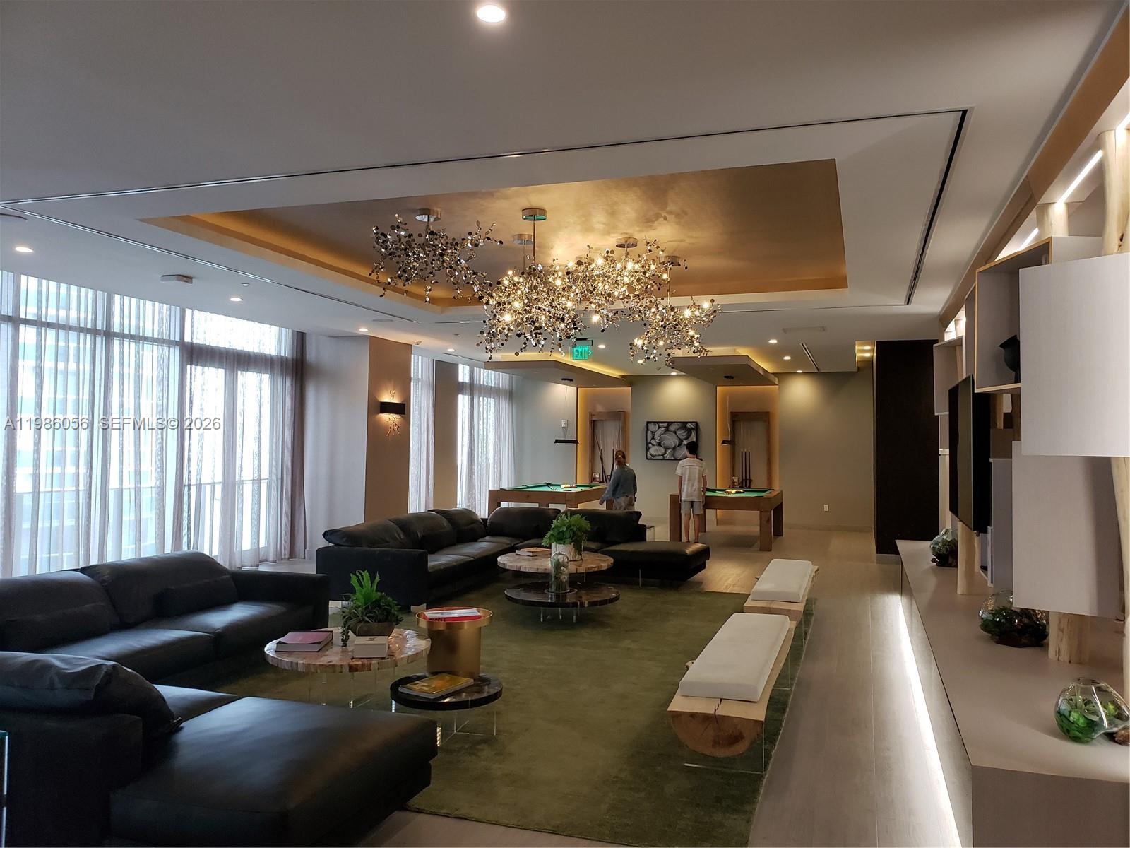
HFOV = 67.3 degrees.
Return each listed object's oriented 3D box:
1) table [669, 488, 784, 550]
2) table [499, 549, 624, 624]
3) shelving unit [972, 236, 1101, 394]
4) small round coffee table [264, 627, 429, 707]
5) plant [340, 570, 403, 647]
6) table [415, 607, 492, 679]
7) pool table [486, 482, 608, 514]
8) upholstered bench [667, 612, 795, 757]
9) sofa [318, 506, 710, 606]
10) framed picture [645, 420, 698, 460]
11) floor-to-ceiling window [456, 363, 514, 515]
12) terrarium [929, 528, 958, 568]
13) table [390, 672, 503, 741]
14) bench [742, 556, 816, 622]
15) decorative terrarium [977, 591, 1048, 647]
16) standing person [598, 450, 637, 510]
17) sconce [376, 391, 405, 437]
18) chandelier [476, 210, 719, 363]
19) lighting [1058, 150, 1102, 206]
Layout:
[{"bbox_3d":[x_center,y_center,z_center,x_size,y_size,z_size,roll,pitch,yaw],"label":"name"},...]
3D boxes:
[{"bbox_3d":[2.790,1.571,14.360,1.559,0.820,2.531,0,-1,18],"label":"table"},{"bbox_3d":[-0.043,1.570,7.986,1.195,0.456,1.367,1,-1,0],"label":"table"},{"bbox_3d":[2.572,-0.551,4.600,0.314,0.725,0.815,1,-1,2],"label":"shelving unit"},{"bbox_3d":[-1.305,1.501,5.029,0.960,0.390,0.960,1,-1,0],"label":"small round coffee table"},{"bbox_3d":[-1.163,1.099,5.096,0.380,0.430,0.370,0,-1,19],"label":"plant"},{"bbox_3d":[-0.719,1.486,5.515,0.491,0.496,0.491,1,-1,0],"label":"table"},{"bbox_3d":[-0.167,1.540,15.304,1.530,0.800,2.300,0,-1,19],"label":"pool table"},{"bbox_3d":[1.033,1.510,4.972,0.500,0.430,2.300,0,-1,19],"label":"upholstered bench"},{"bbox_3d":[-0.316,1.403,9.264,3.260,0.800,3.400,0,-1,19],"label":"sofa"},{"bbox_3d":[2.193,0.345,17.334,1.073,0.787,0.051,0,-1,19],"label":"framed picture"},{"bbox_3d":[-1.508,0.437,16.843,0.160,3.040,2.900,0,-1,19],"label":"floor-to-ceiling window"},{"bbox_3d":[3.543,1.141,7.843,0.310,0.320,0.310,0,-1,19],"label":"terrarium"},{"bbox_3d":[-0.653,1.585,4.689,0.613,0.263,0.613,1,-1,0],"label":"table"},{"bbox_3d":[1.956,1.581,7.646,0.500,0.430,2.450,0,-1,19],"label":"bench"},{"bbox_3d":[2.703,1.167,5.120,0.375,0.278,0.334,0,-1,27],"label":"decorative terrarium"},{"bbox_3d":[0.916,1.189,14.137,0.547,1.546,0.364,1,-1,-18],"label":"standing person"},{"bbox_3d":[-2.375,-0.141,11.678,0.121,0.638,0.648,0,-1,19],"label":"sconce"},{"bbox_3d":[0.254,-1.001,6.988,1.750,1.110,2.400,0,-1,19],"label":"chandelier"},{"bbox_3d":[2.620,-1.247,4.331,0.051,0.030,0.871,0,-1,19],"label":"lighting"}]

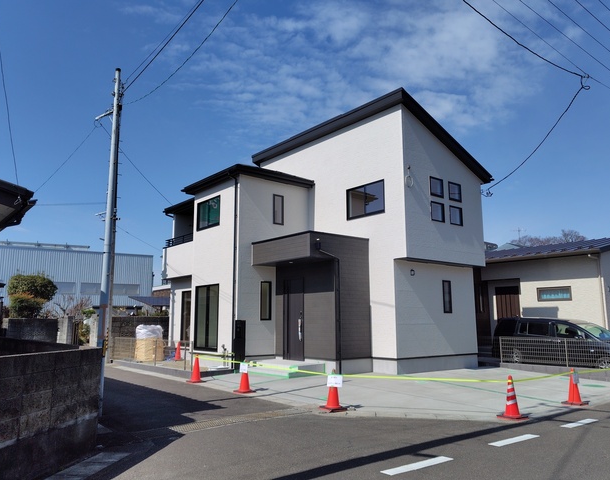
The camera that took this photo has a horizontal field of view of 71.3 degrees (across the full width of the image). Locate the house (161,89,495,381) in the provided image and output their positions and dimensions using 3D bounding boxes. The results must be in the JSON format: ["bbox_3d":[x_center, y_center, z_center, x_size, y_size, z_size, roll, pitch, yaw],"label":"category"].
[{"bbox_3d":[0.029,0.410,16.825,7.300,8.600,11.100,7,-12,-36],"label":"house"}]

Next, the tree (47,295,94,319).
[{"bbox_3d":[-11.631,4.223,21.000,2.100,2.800,2.000,0,-9,0],"label":"tree"}]

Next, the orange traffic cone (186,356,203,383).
[{"bbox_3d":[-2.832,3.370,11.150,0.390,0.700,0.390,-2,-10,15],"label":"orange traffic cone"}]

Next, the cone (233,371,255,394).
[{"bbox_3d":[-1.334,3.082,9.600,0.390,0.700,0.390,-2,-10,15],"label":"cone"}]

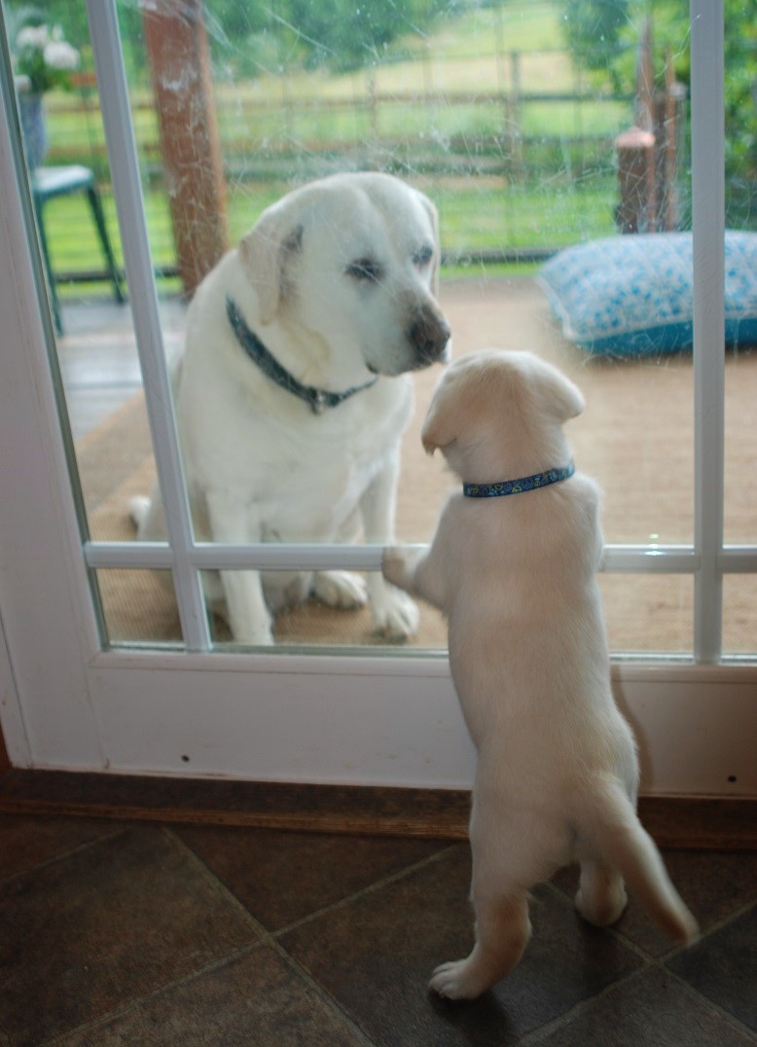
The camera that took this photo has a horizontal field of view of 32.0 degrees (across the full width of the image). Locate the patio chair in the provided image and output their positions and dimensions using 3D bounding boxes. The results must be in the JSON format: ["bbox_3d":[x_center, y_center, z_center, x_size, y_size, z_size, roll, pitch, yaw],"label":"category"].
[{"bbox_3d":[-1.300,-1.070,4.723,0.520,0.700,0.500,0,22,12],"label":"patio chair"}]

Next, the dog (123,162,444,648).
[{"bbox_3d":[-0.201,-0.200,2.193,0.440,0.750,0.740,-10,22,-14],"label":"dog"}]

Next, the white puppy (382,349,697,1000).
[{"bbox_3d":[0.155,0.147,1.385,0.300,0.635,0.370,-4,22,3],"label":"white puppy"}]

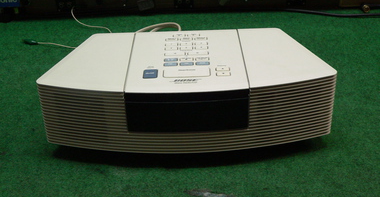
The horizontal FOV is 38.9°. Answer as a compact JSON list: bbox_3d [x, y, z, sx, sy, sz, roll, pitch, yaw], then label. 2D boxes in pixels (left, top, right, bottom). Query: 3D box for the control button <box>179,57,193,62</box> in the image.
[{"bbox_3d":[-0.004,-0.051,0.699,0.018,0.002,0.007,-2,29,1],"label":"control button"}]

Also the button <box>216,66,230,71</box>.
[{"bbox_3d":[0.041,-0.037,0.670,0.018,0.002,0.007,-2,29,1],"label":"button"}]

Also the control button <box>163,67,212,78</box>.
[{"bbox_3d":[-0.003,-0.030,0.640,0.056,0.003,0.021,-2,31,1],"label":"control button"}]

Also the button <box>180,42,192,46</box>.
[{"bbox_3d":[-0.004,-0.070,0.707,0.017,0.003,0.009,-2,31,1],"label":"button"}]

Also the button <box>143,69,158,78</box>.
[{"bbox_3d":[-0.049,-0.031,0.665,0.017,0.002,0.020,-2,29,1],"label":"button"}]

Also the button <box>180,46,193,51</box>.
[{"bbox_3d":[-0.005,-0.067,0.728,0.018,0.002,0.007,-2,29,1],"label":"button"}]

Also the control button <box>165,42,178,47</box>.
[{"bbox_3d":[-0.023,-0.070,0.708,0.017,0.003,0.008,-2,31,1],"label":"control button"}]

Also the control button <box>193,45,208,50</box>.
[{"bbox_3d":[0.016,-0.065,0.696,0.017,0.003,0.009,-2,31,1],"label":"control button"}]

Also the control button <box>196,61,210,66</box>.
[{"bbox_3d":[0.016,-0.044,0.686,0.018,0.002,0.007,-2,29,1],"label":"control button"}]

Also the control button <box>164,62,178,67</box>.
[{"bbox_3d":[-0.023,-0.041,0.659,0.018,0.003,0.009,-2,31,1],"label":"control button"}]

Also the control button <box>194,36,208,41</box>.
[{"bbox_3d":[0.016,-0.084,0.756,0.018,0.002,0.007,-2,29,1],"label":"control button"}]

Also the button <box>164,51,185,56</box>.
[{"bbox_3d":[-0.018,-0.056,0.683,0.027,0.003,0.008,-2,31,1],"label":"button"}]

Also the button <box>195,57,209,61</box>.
[{"bbox_3d":[0.016,-0.051,0.698,0.018,0.002,0.007,-2,29,1],"label":"button"}]

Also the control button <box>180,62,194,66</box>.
[{"bbox_3d":[-0.004,-0.044,0.686,0.018,0.002,0.007,-2,29,1],"label":"control button"}]

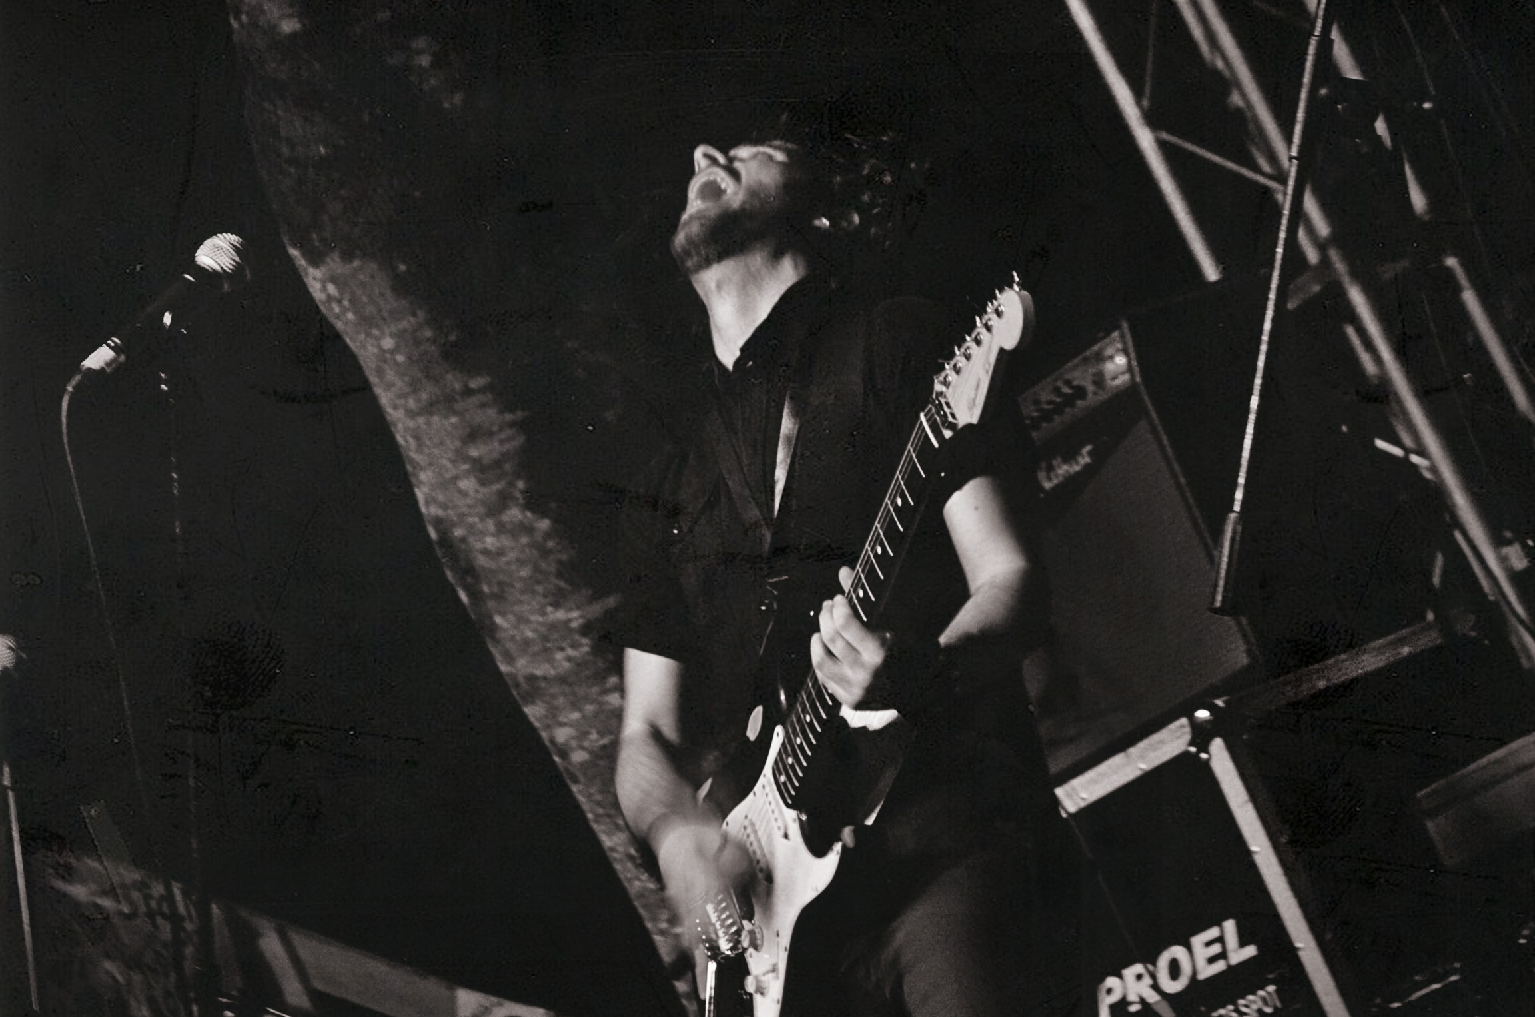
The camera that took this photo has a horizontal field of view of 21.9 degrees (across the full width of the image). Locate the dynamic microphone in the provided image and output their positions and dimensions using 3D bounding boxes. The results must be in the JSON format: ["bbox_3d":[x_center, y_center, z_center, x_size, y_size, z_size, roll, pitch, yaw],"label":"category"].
[{"bbox_3d":[-0.525,-0.176,3.483,0.195,0.051,0.051,-45,6,-36],"label":"dynamic microphone"}]

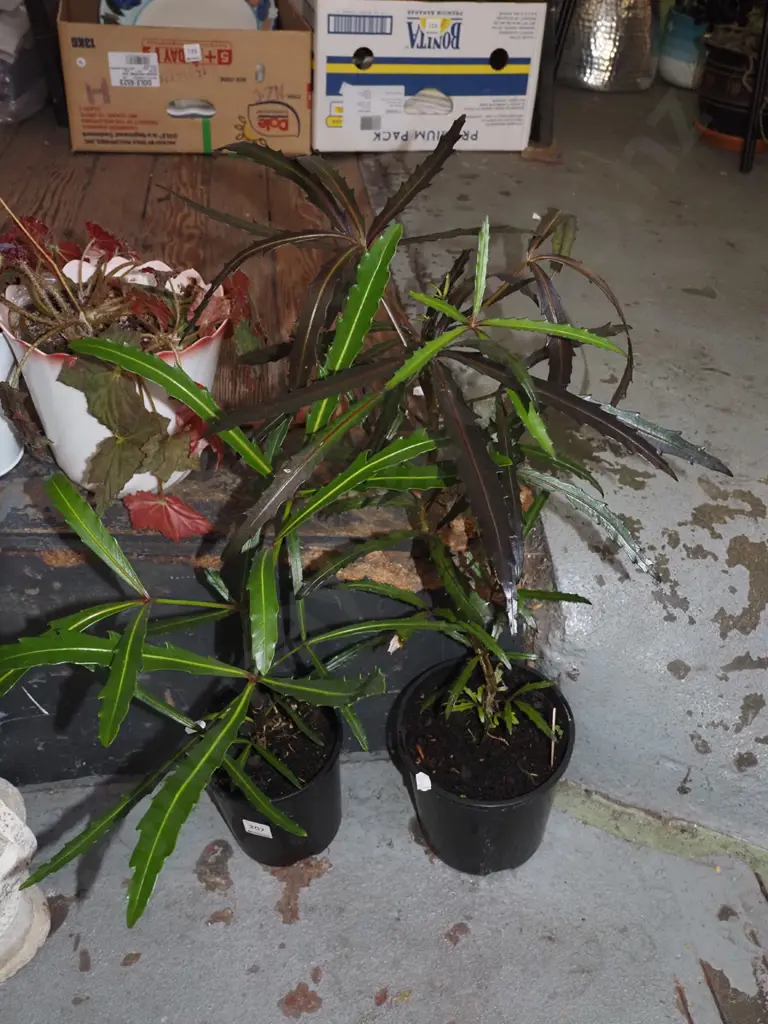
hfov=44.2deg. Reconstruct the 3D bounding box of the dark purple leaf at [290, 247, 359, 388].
[{"bbox_3d":[-0.042,-0.124,0.615,0.023,0.108,0.022,28,16,3],"label":"dark purple leaf"}]

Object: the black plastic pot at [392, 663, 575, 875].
[{"bbox_3d":[0.107,0.290,1.053,0.196,0.176,0.196,-2,40,2],"label":"black plastic pot"}]

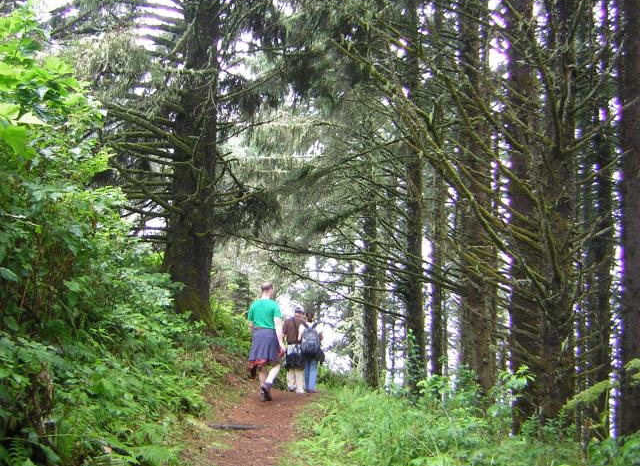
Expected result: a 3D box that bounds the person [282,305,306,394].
[{"bbox_3d":[-0.471,2.229,12.750,0.500,1.690,0.440,-1,-5,8],"label":"person"}]

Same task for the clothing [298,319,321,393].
[{"bbox_3d":[-0.180,2.356,12.750,0.460,1.400,0.420,-1,-5,10],"label":"clothing"}]

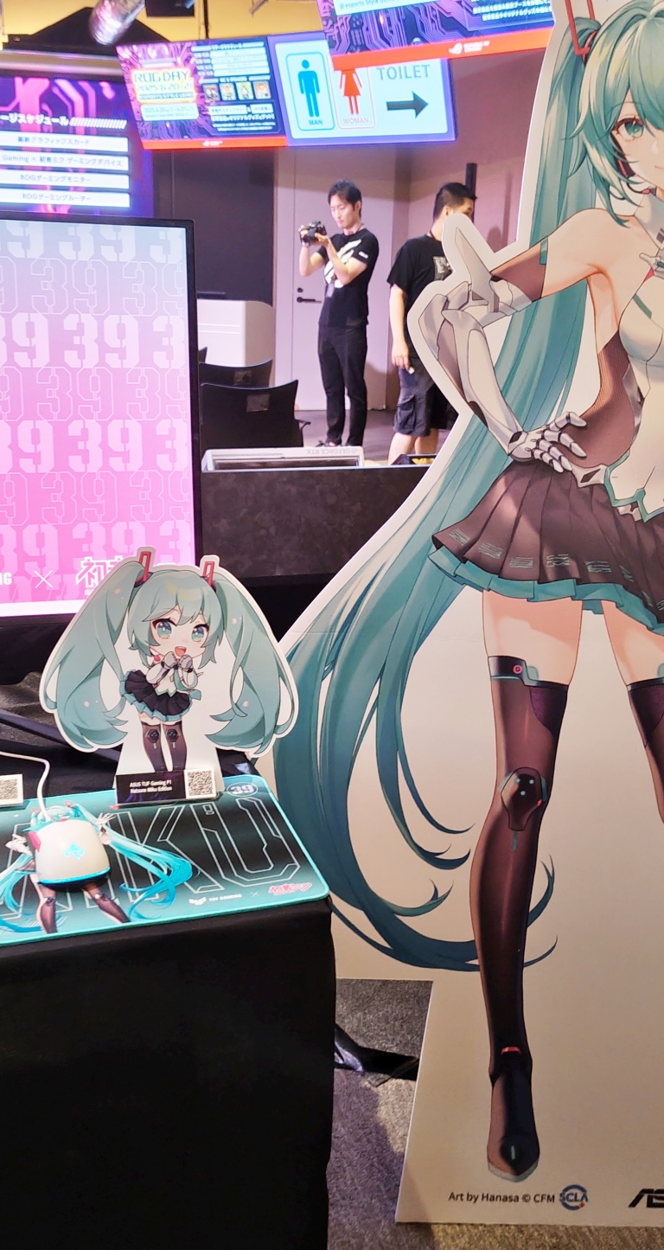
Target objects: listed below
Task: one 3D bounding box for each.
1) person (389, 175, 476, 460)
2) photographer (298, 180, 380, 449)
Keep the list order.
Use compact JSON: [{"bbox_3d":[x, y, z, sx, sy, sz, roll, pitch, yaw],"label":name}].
[{"bbox_3d":[0.593,-1.517,6.230,0.520,1.649,0.340,-16,24,-42],"label":"person"},{"bbox_3d":[0.082,-2.006,7.583,0.480,1.730,0.480,-14,23,-40],"label":"photographer"}]

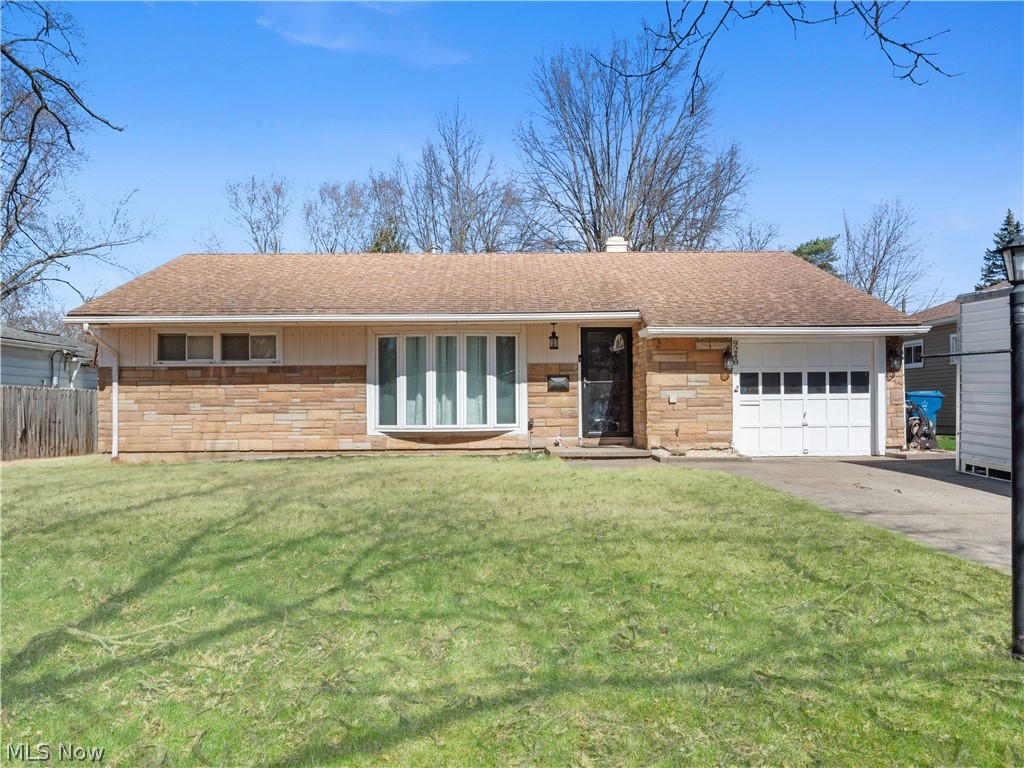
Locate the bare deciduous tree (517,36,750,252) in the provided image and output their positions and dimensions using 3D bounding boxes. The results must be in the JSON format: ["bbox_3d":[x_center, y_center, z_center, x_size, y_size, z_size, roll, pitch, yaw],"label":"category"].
[{"bbox_3d":[5.300,-6.980,31.000,10.200,16.400,9.800,0,0,-1],"label":"bare deciduous tree"}]

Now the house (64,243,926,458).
[{"bbox_3d":[-0.600,-0.940,16.800,14.800,4.500,10.200,0,0,-1],"label":"house"}]

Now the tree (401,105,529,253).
[{"bbox_3d":[-2.270,-6.070,34.000,6.200,14.600,6.000,0,0,-1],"label":"tree"}]

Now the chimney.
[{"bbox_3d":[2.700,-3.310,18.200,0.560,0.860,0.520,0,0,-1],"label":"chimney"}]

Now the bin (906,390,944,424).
[{"bbox_3d":[7.830,0.680,13.800,0.840,1.100,0.680,0,0,6],"label":"bin"}]

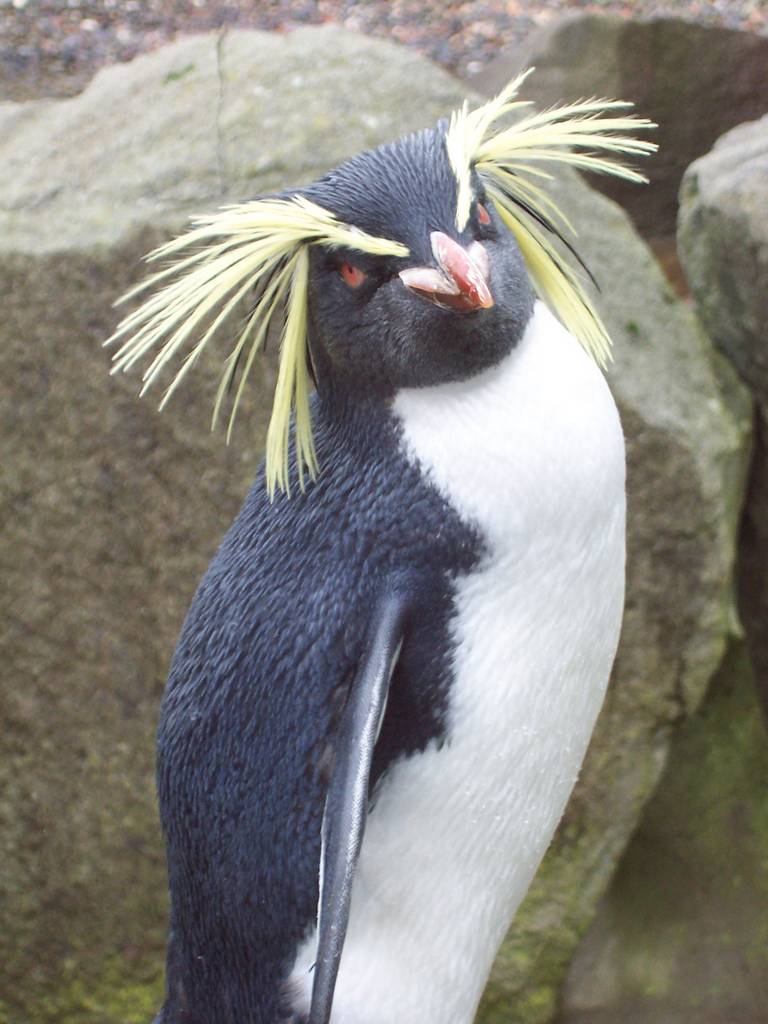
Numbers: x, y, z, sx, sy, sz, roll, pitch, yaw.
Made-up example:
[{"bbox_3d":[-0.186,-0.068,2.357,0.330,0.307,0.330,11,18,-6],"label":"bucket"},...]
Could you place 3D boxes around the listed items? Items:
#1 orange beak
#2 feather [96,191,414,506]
[{"bbox_3d":[0.025,-0.084,1.155,0.031,0.023,0.041,-25,34,-14],"label":"orange beak"},{"bbox_3d":[-0.046,-0.062,1.200,0.102,0.095,0.060,-23,22,-19],"label":"feather"}]

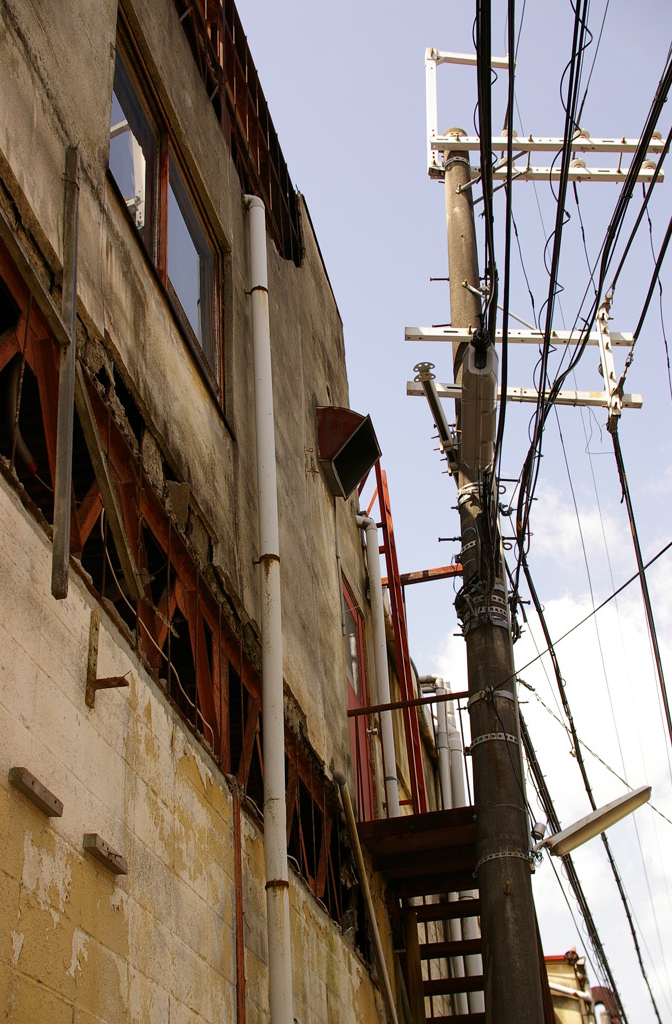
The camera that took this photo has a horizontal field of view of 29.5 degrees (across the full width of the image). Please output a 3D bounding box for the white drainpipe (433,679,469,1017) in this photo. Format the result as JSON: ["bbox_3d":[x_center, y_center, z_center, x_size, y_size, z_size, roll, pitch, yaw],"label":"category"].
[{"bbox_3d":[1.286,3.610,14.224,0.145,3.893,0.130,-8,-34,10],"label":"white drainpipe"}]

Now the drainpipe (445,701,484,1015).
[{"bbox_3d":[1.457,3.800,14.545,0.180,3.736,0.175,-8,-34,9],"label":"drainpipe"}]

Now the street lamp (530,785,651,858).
[{"bbox_3d":[1.334,1.615,6.650,0.690,0.090,0.150,-33,-40,8],"label":"street lamp"}]

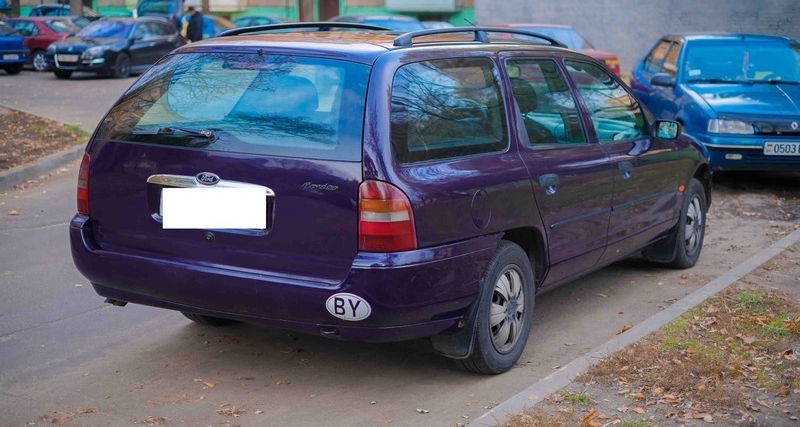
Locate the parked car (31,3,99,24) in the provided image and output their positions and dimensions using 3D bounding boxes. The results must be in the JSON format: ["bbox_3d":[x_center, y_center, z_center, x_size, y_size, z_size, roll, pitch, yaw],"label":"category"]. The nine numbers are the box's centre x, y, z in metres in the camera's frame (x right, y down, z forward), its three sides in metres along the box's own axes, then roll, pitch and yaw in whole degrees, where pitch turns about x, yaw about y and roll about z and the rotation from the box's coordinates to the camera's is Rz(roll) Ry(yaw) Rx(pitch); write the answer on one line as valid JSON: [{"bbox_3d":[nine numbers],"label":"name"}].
[{"bbox_3d":[-11.831,-6.690,42.125,4.400,1.550,1.750,0,9,-1],"label":"parked car"}]

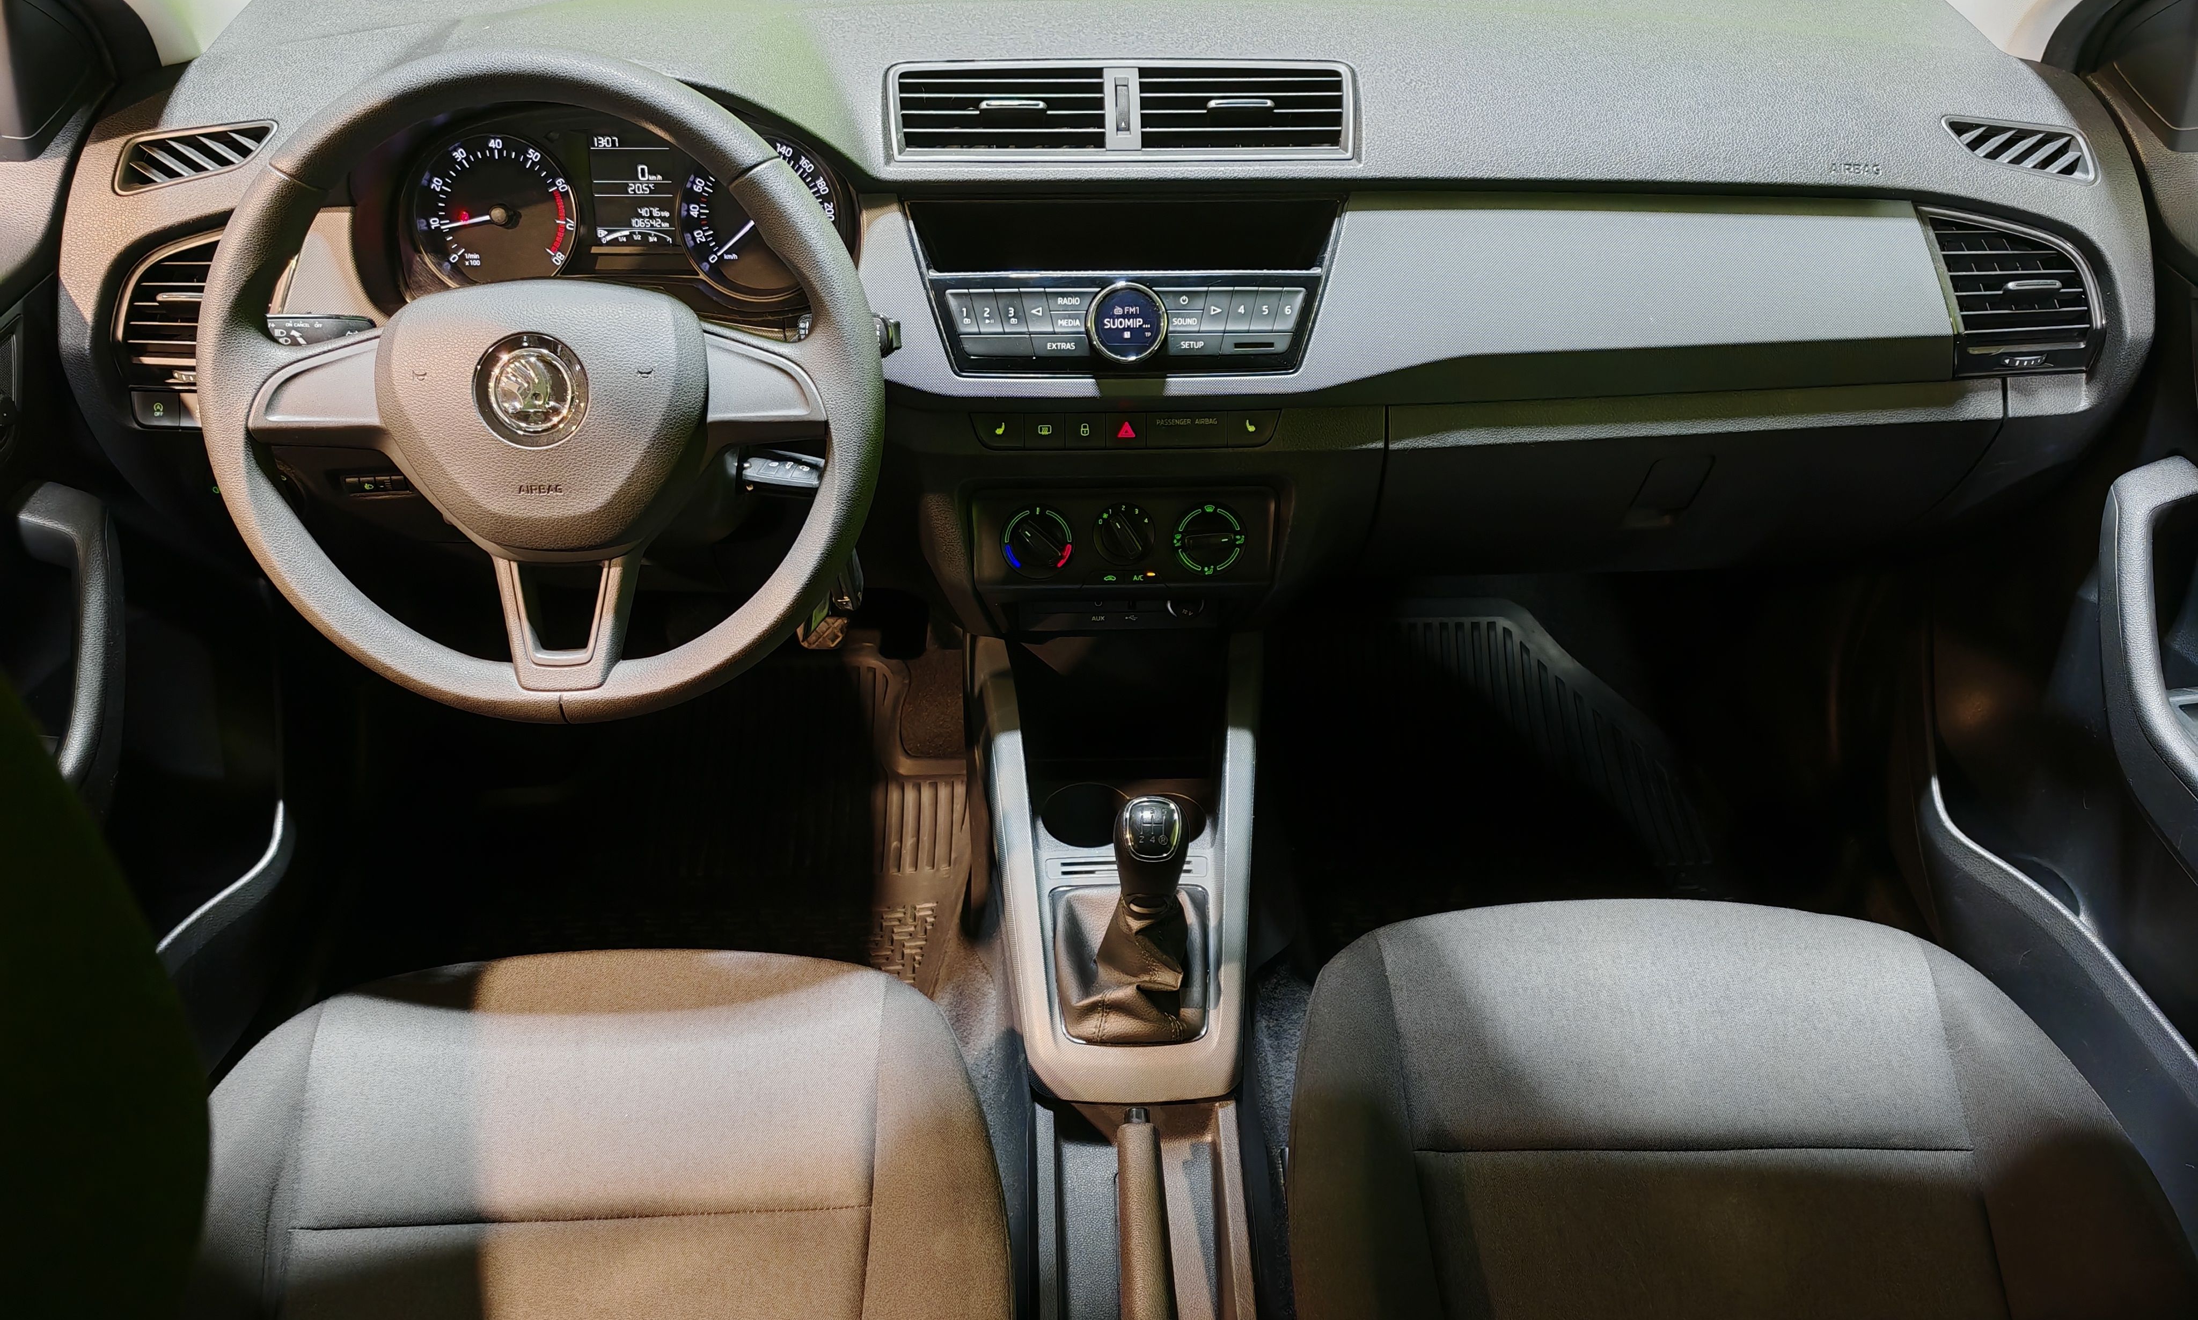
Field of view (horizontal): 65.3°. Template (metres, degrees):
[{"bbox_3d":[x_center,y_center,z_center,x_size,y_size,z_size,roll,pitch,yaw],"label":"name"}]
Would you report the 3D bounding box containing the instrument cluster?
[{"bbox_3d":[-0.322,-0.301,1.170,0.308,0.142,0.070,0,10,-1],"label":"instrument cluster"}]

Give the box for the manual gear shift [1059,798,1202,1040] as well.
[{"bbox_3d":[0.019,0.134,1.048,0.088,0.155,0.120,0,34,-1],"label":"manual gear shift"}]

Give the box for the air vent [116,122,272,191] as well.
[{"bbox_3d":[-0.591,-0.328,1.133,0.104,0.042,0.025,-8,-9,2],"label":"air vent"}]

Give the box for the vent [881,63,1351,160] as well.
[{"bbox_3d":[0.016,-0.373,1.168,0.308,0.065,0.045,0,12,-1],"label":"vent"}]

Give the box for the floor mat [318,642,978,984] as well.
[{"bbox_3d":[-0.380,0.191,1.522,0.510,0.100,0.620,0,34,-1],"label":"floor mat"}]

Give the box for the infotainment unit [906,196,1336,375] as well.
[{"bbox_3d":[0.013,-0.234,1.070,0.262,0.110,0.055,0,13,-2],"label":"infotainment unit"}]

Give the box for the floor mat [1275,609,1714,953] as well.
[{"bbox_3d":[0.390,0.158,1.557,0.460,0.100,0.620,0,34,-1],"label":"floor mat"}]

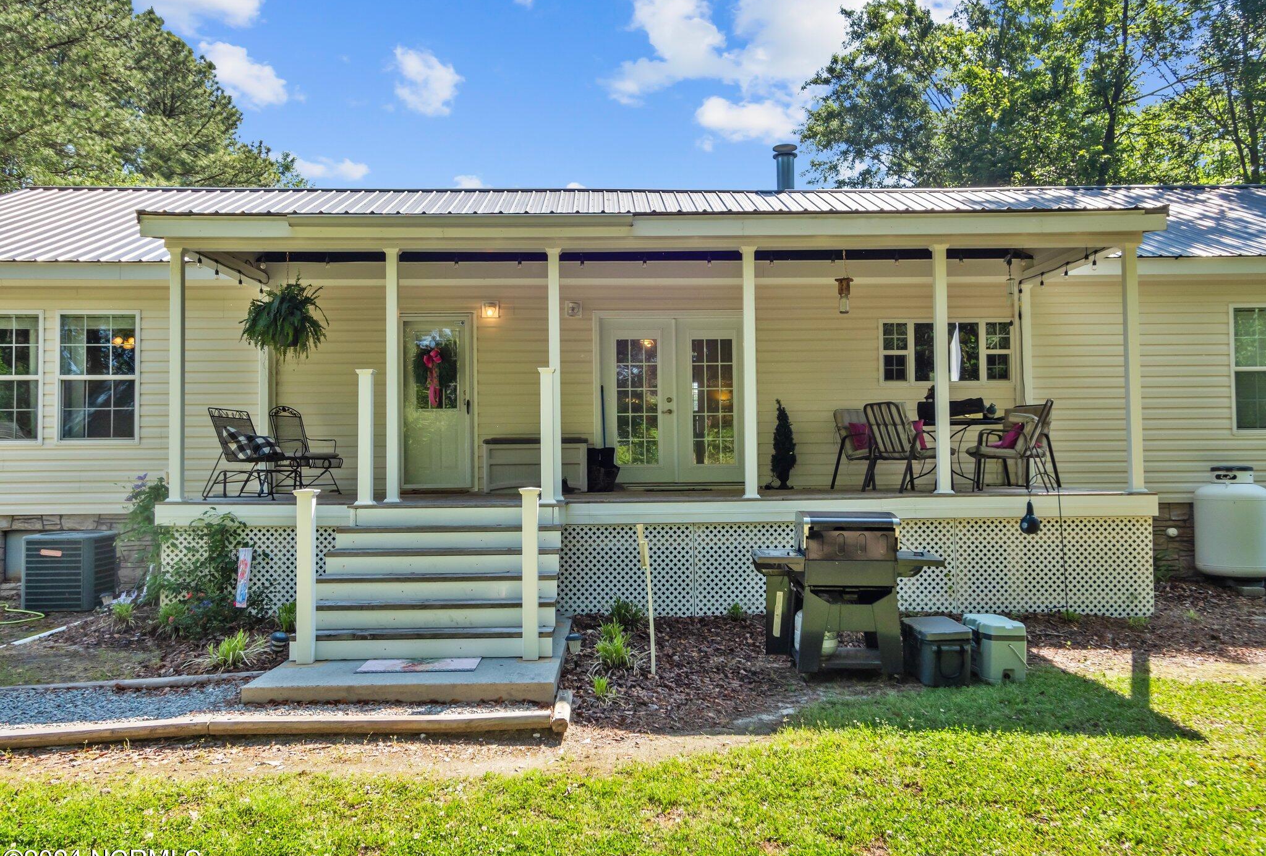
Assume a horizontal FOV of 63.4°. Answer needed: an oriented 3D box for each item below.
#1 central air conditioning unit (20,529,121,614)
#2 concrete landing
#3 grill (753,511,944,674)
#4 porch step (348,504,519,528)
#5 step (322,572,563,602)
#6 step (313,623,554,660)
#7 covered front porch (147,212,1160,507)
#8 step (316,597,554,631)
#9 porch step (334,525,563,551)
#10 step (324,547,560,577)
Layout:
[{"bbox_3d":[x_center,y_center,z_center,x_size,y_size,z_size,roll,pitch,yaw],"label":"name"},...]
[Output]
[{"bbox_3d":[-5.969,1.509,10.954,0.740,0.770,0.730,0,-2,-6],"label":"central air conditioning unit"},{"bbox_3d":[-1.401,1.617,7.332,1.832,0.105,2.640,-1,-2,-1],"label":"concrete landing"},{"bbox_3d":[1.525,1.160,7.427,1.300,1.110,0.660,-1,-2,9],"label":"grill"},{"bbox_3d":[-1.447,0.713,8.461,1.759,0.162,0.330,-1,-2,-1],"label":"porch step"},{"bbox_3d":[-1.426,1.168,7.580,1.759,0.162,0.295,-1,-2,-1],"label":"step"},{"bbox_3d":[-1.412,1.471,7.004,1.759,0.162,0.295,-1,-2,-1],"label":"step"},{"bbox_3d":[0.237,-0.640,11.074,9.520,2.740,2.858,-1,-2,-1],"label":"covered front porch"},{"bbox_3d":[-1.419,1.319,7.292,1.759,0.162,0.295,-1,-2,-1],"label":"step"},{"bbox_3d":[-1.440,0.864,8.156,1.759,0.162,0.295,-1,-2,-1],"label":"porch step"},{"bbox_3d":[-1.433,1.016,7.868,1.759,0.162,0.295,-1,-2,-1],"label":"step"}]

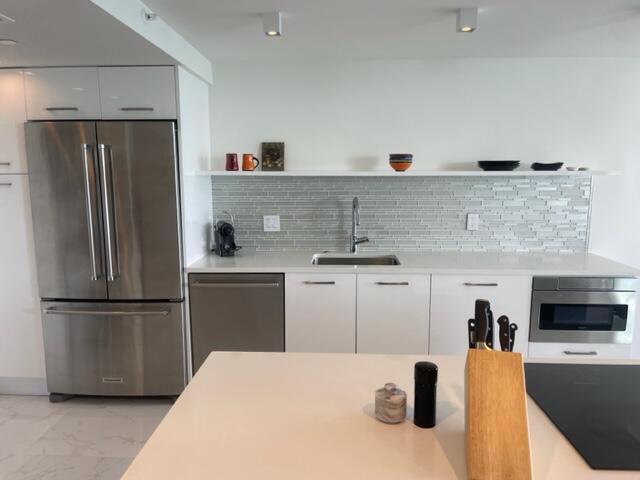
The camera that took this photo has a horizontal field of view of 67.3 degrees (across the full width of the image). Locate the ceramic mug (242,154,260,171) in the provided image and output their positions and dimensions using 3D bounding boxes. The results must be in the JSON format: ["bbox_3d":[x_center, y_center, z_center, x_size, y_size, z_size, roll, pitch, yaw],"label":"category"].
[{"bbox_3d":[-0.491,-0.549,3.418,0.125,0.116,0.086,0,8,3],"label":"ceramic mug"}]

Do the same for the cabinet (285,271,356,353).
[{"bbox_3d":[0.021,0.574,3.371,0.457,0.843,0.600,0,9,3],"label":"cabinet"}]

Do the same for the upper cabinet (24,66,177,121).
[{"bbox_3d":[-1.315,-0.925,3.216,0.932,0.312,0.625,0,8,3],"label":"upper cabinet"}]

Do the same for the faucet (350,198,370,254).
[{"bbox_3d":[0.296,-0.091,3.368,0.125,0.416,0.250,-1,9,-4],"label":"faucet"}]

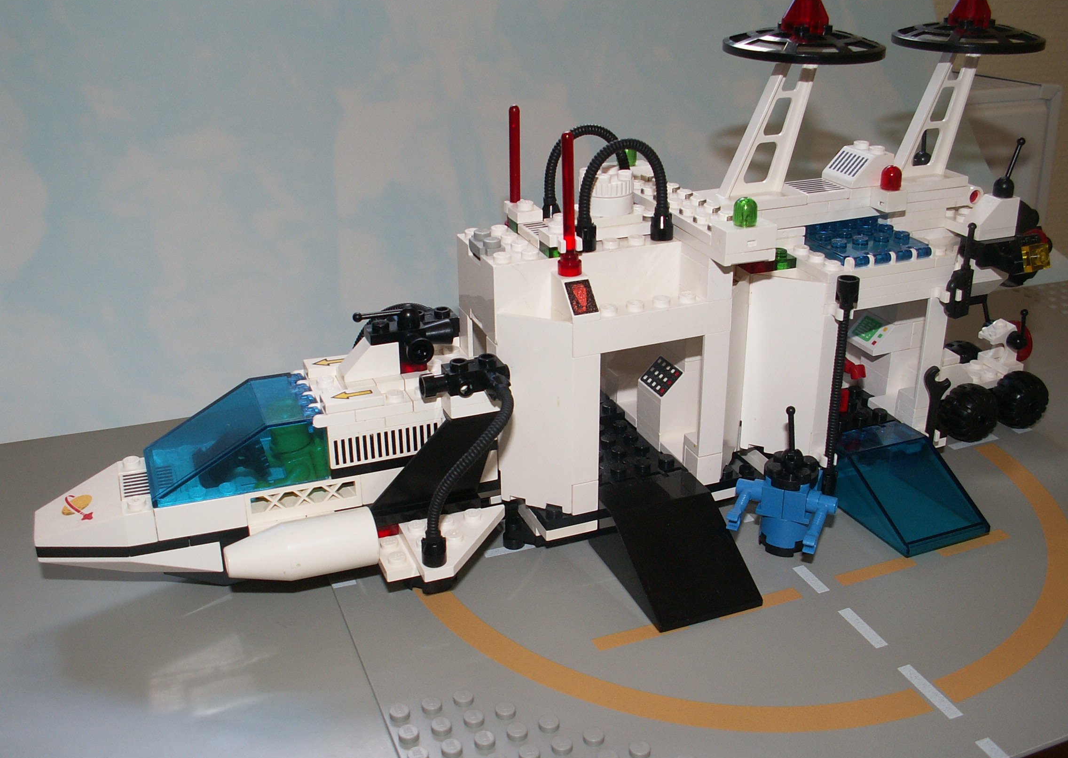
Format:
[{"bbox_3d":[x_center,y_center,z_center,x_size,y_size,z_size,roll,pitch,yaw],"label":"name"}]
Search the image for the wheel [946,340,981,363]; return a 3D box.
[{"bbox_3d":[0.165,-0.005,0.421,0.021,0.021,0.012,-10,25,-20],"label":"wheel"}]

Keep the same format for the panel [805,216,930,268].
[{"bbox_3d":[0.102,-0.042,0.334,0.032,0.005,0.031,-10,26,-18],"label":"panel"}]

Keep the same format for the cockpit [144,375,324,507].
[{"bbox_3d":[-0.084,0.016,0.299,0.048,0.019,0.032,-10,25,-20],"label":"cockpit"}]

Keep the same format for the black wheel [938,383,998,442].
[{"bbox_3d":[0.153,0.012,0.380,0.021,0.021,0.015,-10,26,-18],"label":"black wheel"}]

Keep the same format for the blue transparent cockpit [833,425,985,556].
[{"bbox_3d":[0.117,0.033,0.340,0.032,0.019,0.048,-10,25,-20],"label":"blue transparent cockpit"}]

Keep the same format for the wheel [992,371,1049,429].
[{"bbox_3d":[0.176,0.008,0.390,0.021,0.021,0.015,-10,26,-18],"label":"wheel"}]

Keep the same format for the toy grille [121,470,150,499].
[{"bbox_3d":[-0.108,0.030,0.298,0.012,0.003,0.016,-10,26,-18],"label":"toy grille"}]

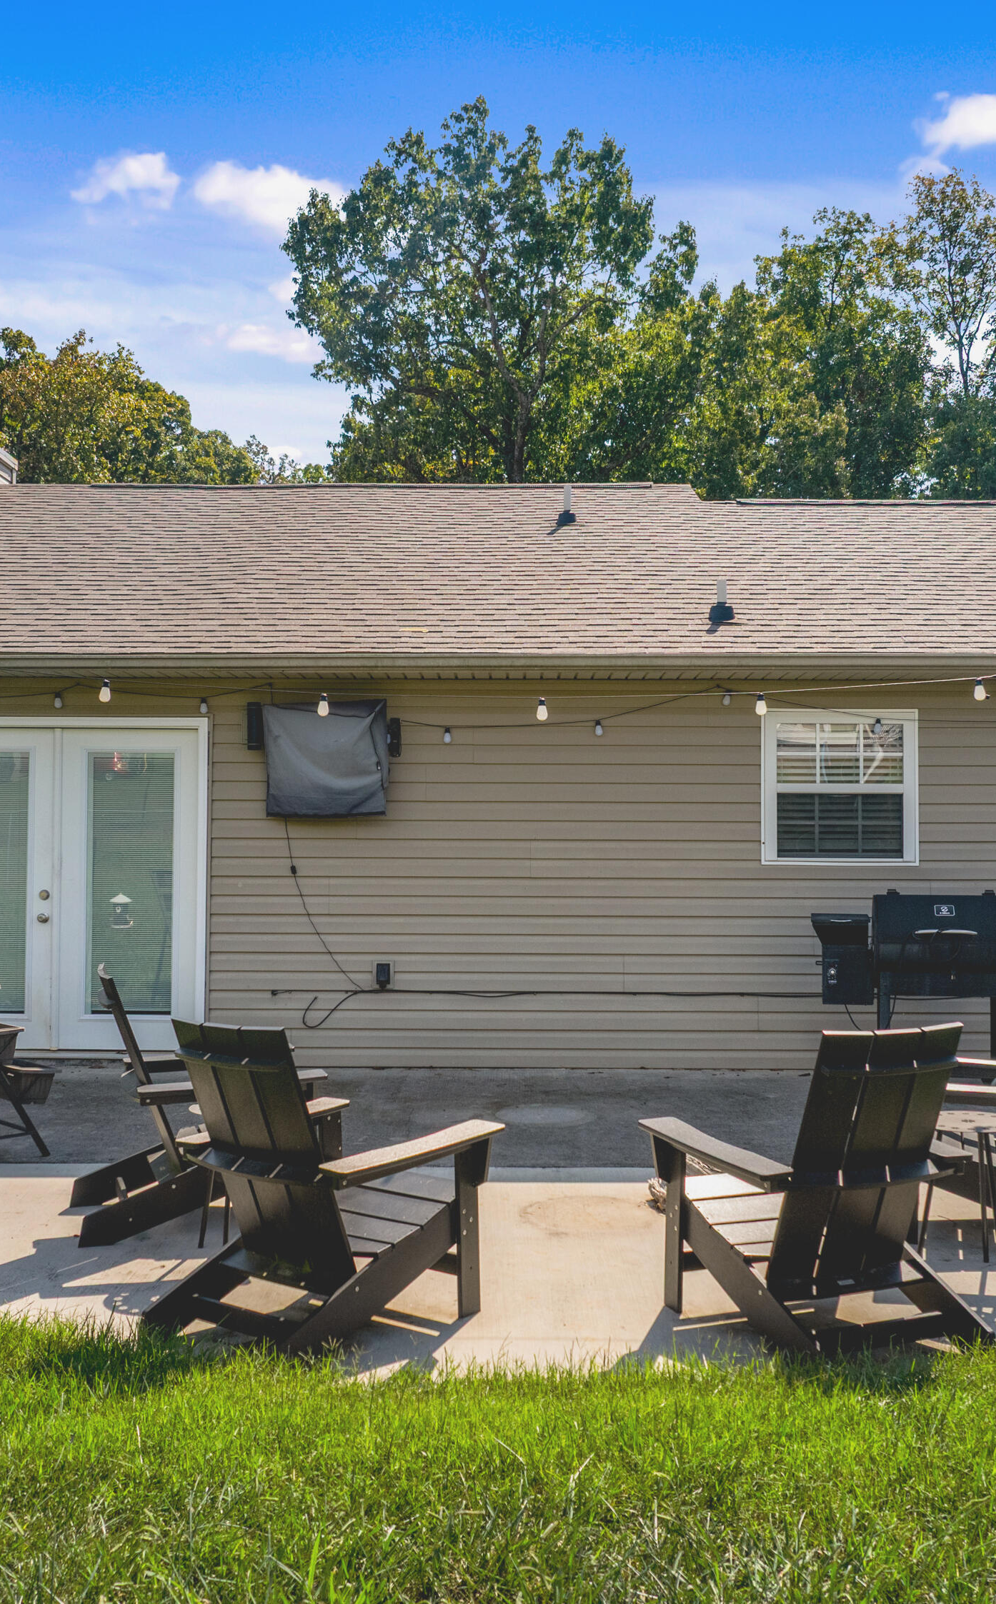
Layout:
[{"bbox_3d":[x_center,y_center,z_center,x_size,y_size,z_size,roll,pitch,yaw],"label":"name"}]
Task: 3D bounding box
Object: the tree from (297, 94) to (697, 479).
[{"bbox_3d":[-0.156,-7.088,35.243,9.700,19.550,9.300,0,-2,1],"label":"tree"}]

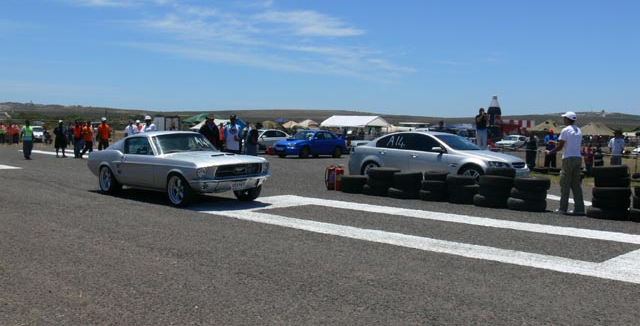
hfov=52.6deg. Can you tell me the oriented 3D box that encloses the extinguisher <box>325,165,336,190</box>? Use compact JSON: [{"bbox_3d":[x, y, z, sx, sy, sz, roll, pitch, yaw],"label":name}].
[{"bbox_3d":[0.269,0.349,15.496,0.240,0.583,0.190,1,3,1],"label":"extinguisher"}]

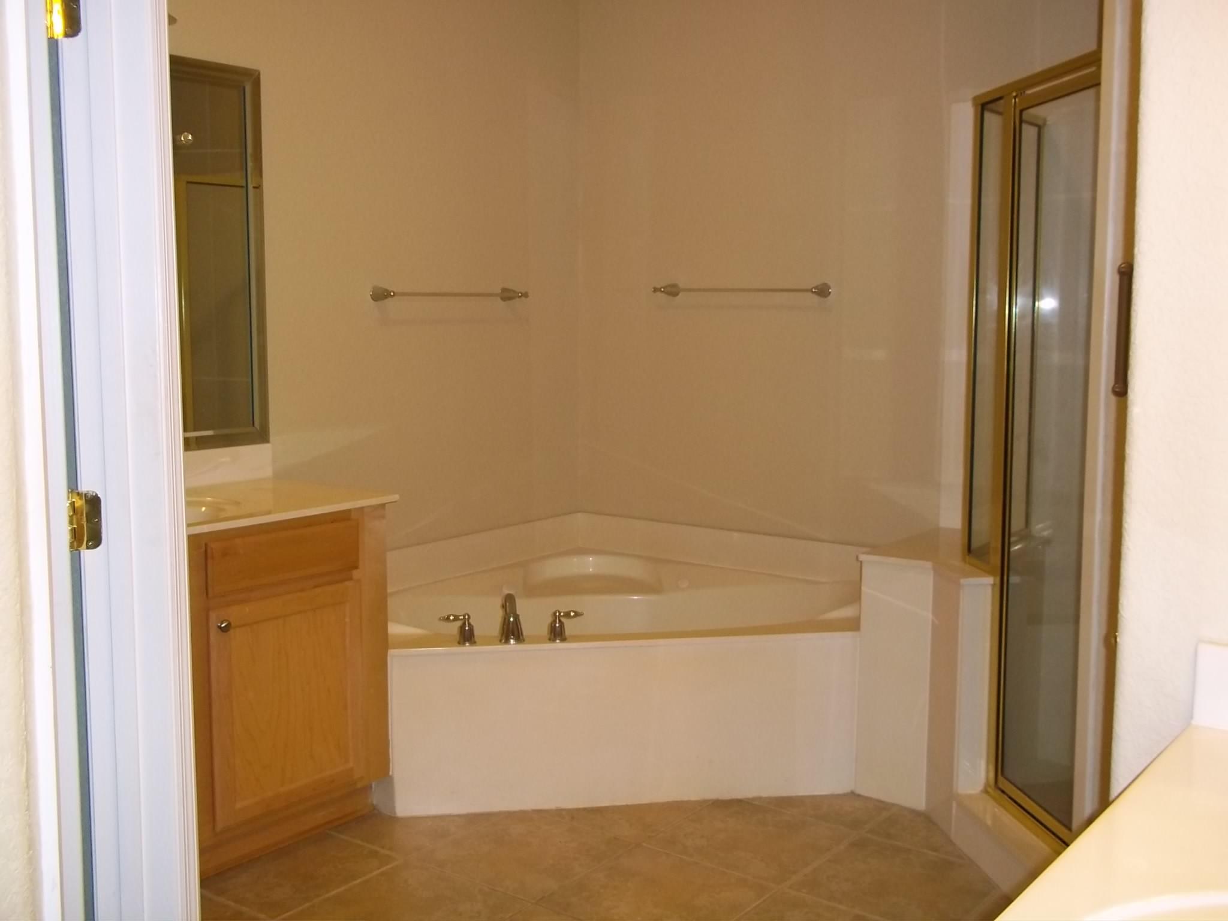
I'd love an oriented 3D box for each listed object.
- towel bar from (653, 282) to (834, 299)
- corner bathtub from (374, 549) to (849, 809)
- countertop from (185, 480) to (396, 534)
[{"bbox_3d":[0.431,-0.582,4.382,0.680,0.050,0.094,5,9,37],"label":"towel bar"},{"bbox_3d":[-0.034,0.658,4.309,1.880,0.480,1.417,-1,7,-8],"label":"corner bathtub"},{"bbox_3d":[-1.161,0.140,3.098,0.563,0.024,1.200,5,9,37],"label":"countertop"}]

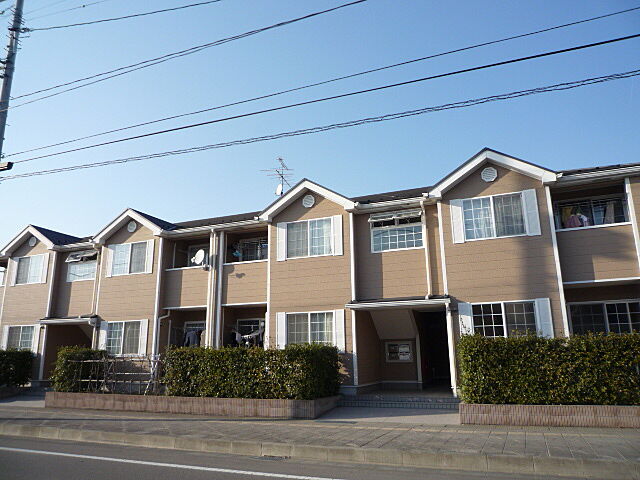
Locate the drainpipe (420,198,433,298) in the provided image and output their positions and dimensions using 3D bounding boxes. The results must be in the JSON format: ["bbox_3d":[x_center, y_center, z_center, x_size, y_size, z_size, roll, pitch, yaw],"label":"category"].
[{"bbox_3d":[3.083,0.211,13.448,0.100,2.915,0.100,-6,-14,21],"label":"drainpipe"}]

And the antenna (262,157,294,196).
[{"bbox_3d":[-1.627,-2.703,20.738,1.420,2.040,1.750,-4,-13,11],"label":"antenna"}]

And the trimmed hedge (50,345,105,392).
[{"bbox_3d":[-7.678,4.165,14.884,0.600,1.290,1.500,-6,-14,21],"label":"trimmed hedge"}]

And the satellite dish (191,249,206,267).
[{"bbox_3d":[-4.217,0.619,16.083,0.420,0.580,0.480,9,-16,-35],"label":"satellite dish"}]

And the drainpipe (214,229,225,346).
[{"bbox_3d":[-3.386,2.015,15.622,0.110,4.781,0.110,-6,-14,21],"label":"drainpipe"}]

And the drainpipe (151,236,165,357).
[{"bbox_3d":[-5.779,2.208,16.367,0.120,4.718,0.120,-6,-14,21],"label":"drainpipe"}]

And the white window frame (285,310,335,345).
[{"bbox_3d":[-0.301,2.788,13.951,1.645,1.235,0.100,-6,-14,21],"label":"white window frame"}]

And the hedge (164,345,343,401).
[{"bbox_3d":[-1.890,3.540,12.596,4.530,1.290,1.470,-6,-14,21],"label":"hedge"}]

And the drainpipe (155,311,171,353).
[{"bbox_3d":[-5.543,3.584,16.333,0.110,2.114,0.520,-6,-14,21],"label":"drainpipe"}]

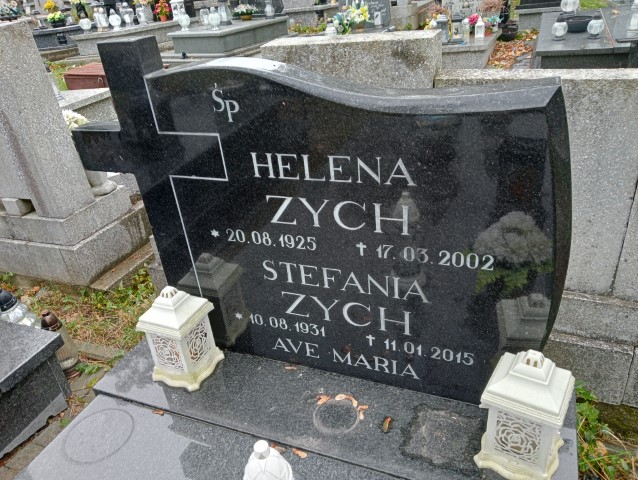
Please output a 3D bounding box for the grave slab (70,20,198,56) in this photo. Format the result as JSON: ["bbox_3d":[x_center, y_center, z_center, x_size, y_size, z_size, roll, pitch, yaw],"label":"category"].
[{"bbox_3d":[-2.564,-2.982,7.532,0.960,0.280,1.700,8,32,25],"label":"grave slab"}]

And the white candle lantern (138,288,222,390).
[{"bbox_3d":[-0.290,0.189,1.075,0.108,0.210,0.108,8,32,25],"label":"white candle lantern"}]

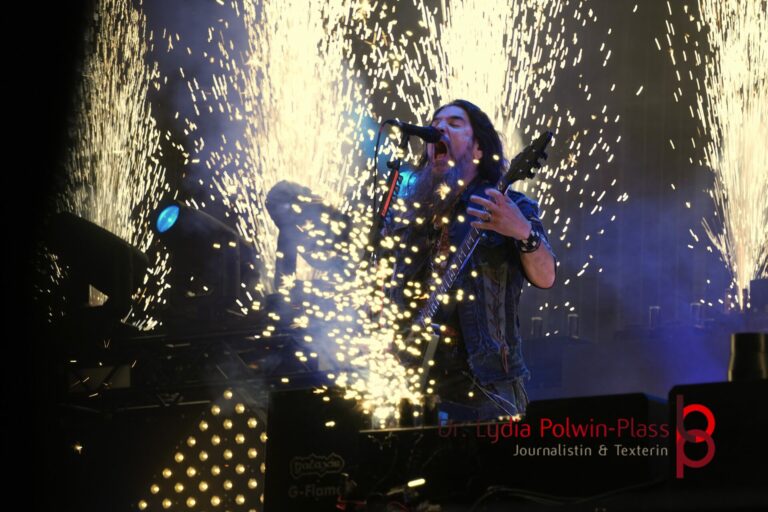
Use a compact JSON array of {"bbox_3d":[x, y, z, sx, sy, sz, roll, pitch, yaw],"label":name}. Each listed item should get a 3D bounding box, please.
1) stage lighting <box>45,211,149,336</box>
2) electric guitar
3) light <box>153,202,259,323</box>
[{"bbox_3d":[-1.362,0.083,14.300,0.470,0.590,0.370,5,-9,-30],"label":"stage lighting"},{"bbox_3d":[0.185,0.077,8.750,0.080,1.120,0.420,14,29,-32],"label":"electric guitar"},{"bbox_3d":[-0.861,0.026,14.500,0.470,0.580,0.370,5,-9,-30],"label":"light"}]

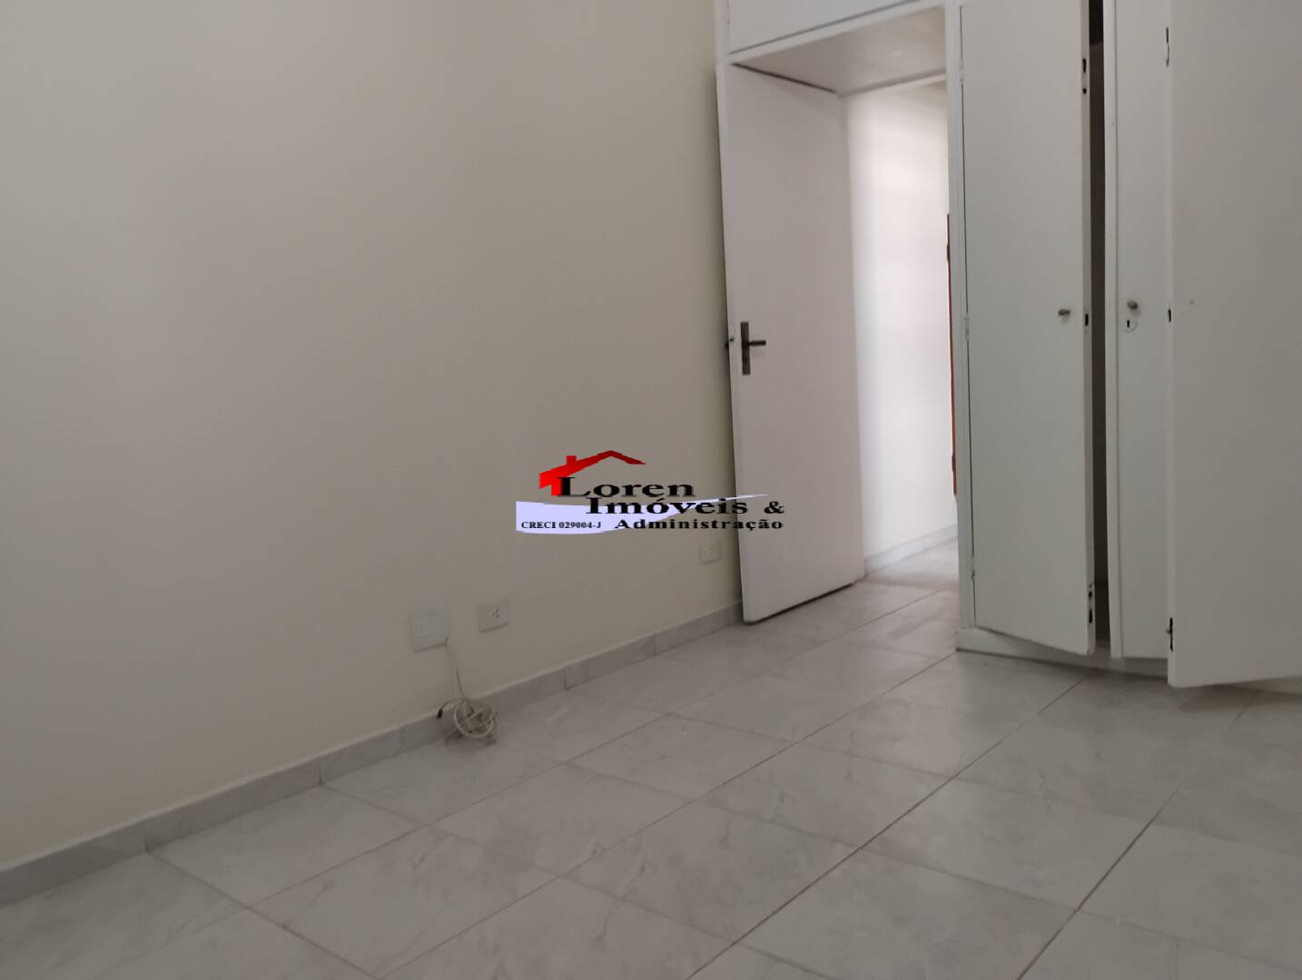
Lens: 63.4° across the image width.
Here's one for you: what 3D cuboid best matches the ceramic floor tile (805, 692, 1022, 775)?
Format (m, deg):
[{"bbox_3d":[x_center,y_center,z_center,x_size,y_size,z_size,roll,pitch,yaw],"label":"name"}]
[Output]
[{"bbox_3d":[0.718,0.665,2.883,0.450,0.010,0.450,2,9,41],"label":"ceramic floor tile"}]

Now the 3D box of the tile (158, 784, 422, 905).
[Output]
[{"bbox_3d":[-0.846,0.822,2.473,0.455,0.010,0.450,2,9,41],"label":"tile"}]

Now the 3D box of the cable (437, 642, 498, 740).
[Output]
[{"bbox_3d":[-0.519,0.570,3.005,0.138,0.272,0.134,3,9,40],"label":"cable"}]

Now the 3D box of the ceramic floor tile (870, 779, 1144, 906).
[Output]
[{"bbox_3d":[0.762,0.740,2.253,0.450,0.010,0.450,2,9,41],"label":"ceramic floor tile"}]

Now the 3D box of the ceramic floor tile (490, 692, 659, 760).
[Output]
[{"bbox_3d":[-0.250,0.688,3.085,0.445,0.012,0.445,3,9,40],"label":"ceramic floor tile"}]

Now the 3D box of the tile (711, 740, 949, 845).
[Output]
[{"bbox_3d":[0.423,0.727,2.549,0.450,0.010,0.450,2,9,41],"label":"tile"}]

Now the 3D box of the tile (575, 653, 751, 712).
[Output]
[{"bbox_3d":[0.038,0.638,3.477,0.455,0.010,0.450,2,9,41],"label":"tile"}]

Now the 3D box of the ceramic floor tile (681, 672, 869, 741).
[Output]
[{"bbox_3d":[0.374,0.647,3.135,0.445,0.012,0.445,3,9,40],"label":"ceramic floor tile"}]

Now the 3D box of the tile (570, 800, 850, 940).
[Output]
[{"bbox_3d":[0.132,0.776,2.179,0.445,0.012,0.445,3,9,40],"label":"tile"}]

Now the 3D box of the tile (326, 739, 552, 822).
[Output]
[{"bbox_3d":[-0.538,0.745,2.749,0.445,0.012,0.445,3,9,40],"label":"tile"}]

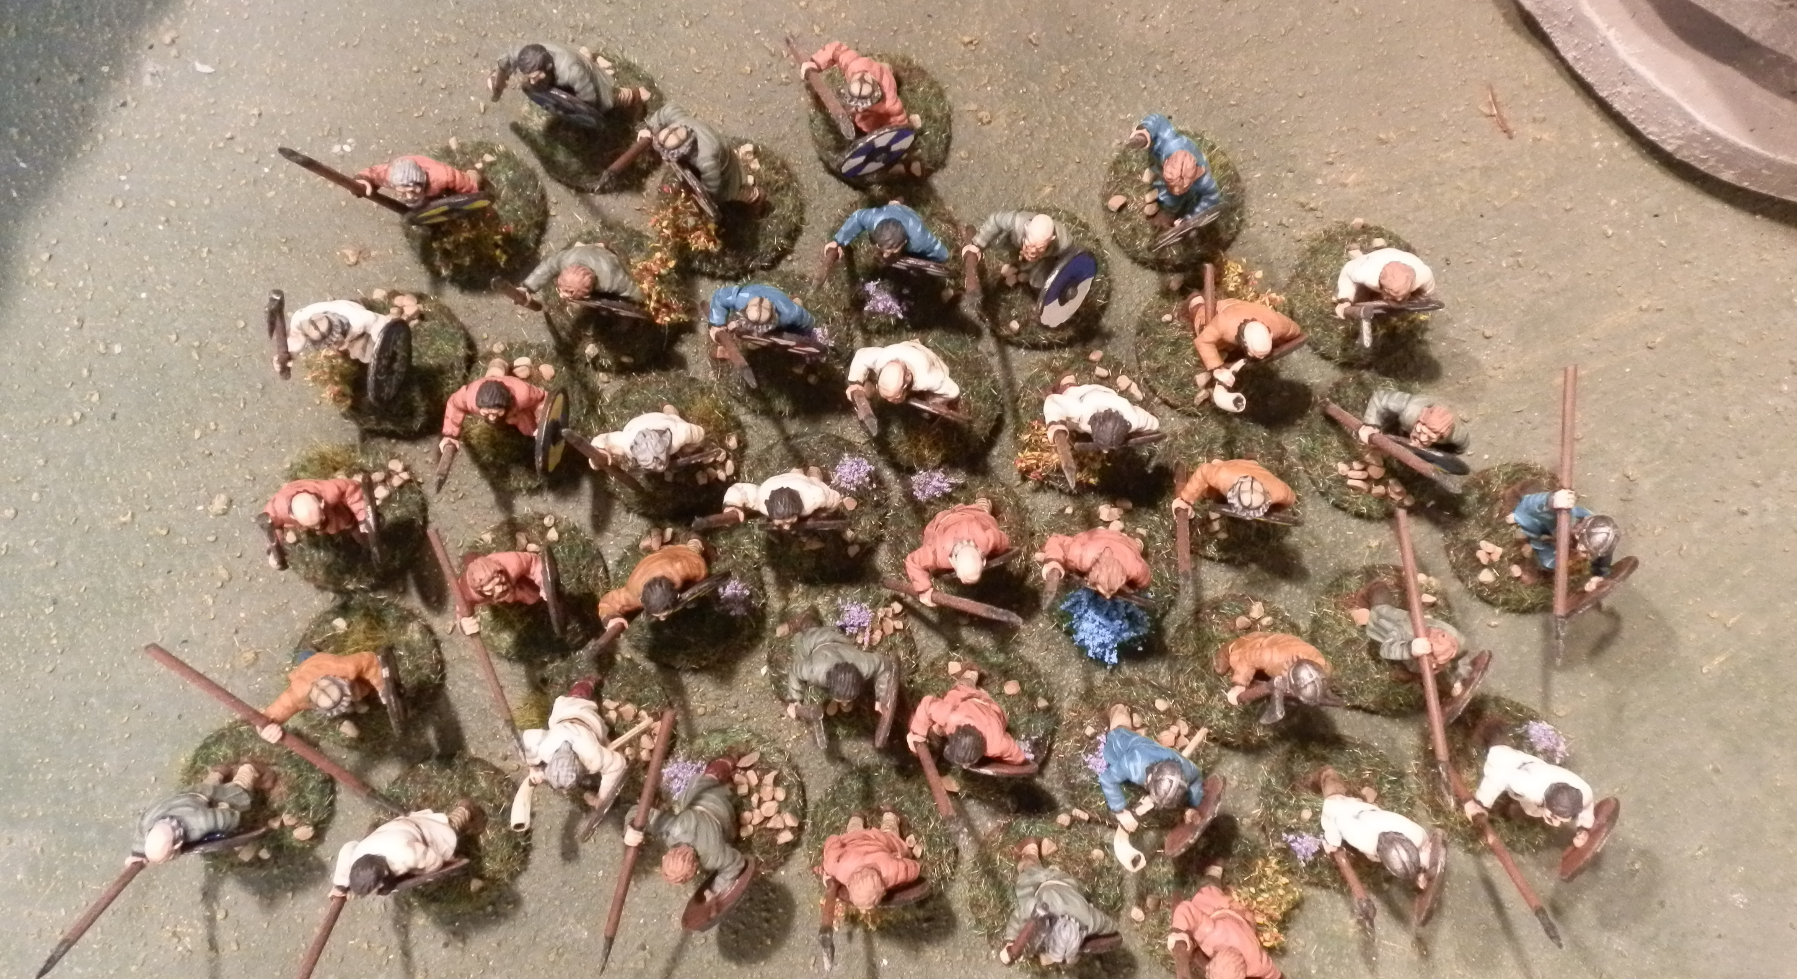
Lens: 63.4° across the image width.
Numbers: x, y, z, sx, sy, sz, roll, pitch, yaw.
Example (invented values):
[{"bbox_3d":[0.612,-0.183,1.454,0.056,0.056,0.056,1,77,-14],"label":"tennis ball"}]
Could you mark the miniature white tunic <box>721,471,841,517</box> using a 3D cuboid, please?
[{"bbox_3d":[-0.018,0.002,0.234,0.018,0.013,0.009,-2,83,0],"label":"miniature white tunic"}]

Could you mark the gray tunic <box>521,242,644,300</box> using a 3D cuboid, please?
[{"bbox_3d":[-0.052,-0.036,0.238,0.017,0.015,0.008,12,89,1],"label":"gray tunic"}]

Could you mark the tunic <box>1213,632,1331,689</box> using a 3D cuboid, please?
[{"bbox_3d":[0.058,0.027,0.230,0.017,0.013,0.010,7,83,1],"label":"tunic"}]

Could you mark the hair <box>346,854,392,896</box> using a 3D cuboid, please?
[{"bbox_3d":[-0.078,0.057,0.216,0.006,0.006,0.006,14,83,2],"label":"hair"}]

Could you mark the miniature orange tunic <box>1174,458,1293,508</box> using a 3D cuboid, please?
[{"bbox_3d":[0.053,0.000,0.234,0.017,0.013,0.009,7,83,1],"label":"miniature orange tunic"}]

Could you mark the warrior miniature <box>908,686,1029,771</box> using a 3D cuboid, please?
[{"bbox_3d":[0.011,0.038,0.231,0.019,0.029,0.015,11,83,1],"label":"warrior miniature"}]

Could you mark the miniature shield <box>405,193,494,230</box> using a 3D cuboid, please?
[{"bbox_3d":[-0.075,-0.047,0.244,0.015,0.015,0.003,-19,92,-2],"label":"miniature shield"}]

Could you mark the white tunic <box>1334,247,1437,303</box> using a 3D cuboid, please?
[{"bbox_3d":[0.079,-0.034,0.238,0.015,0.013,0.010,0,83,0],"label":"white tunic"}]

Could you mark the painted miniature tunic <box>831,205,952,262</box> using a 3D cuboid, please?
[{"bbox_3d":[-0.001,-0.042,0.237,0.019,0.015,0.008,6,89,1],"label":"painted miniature tunic"}]

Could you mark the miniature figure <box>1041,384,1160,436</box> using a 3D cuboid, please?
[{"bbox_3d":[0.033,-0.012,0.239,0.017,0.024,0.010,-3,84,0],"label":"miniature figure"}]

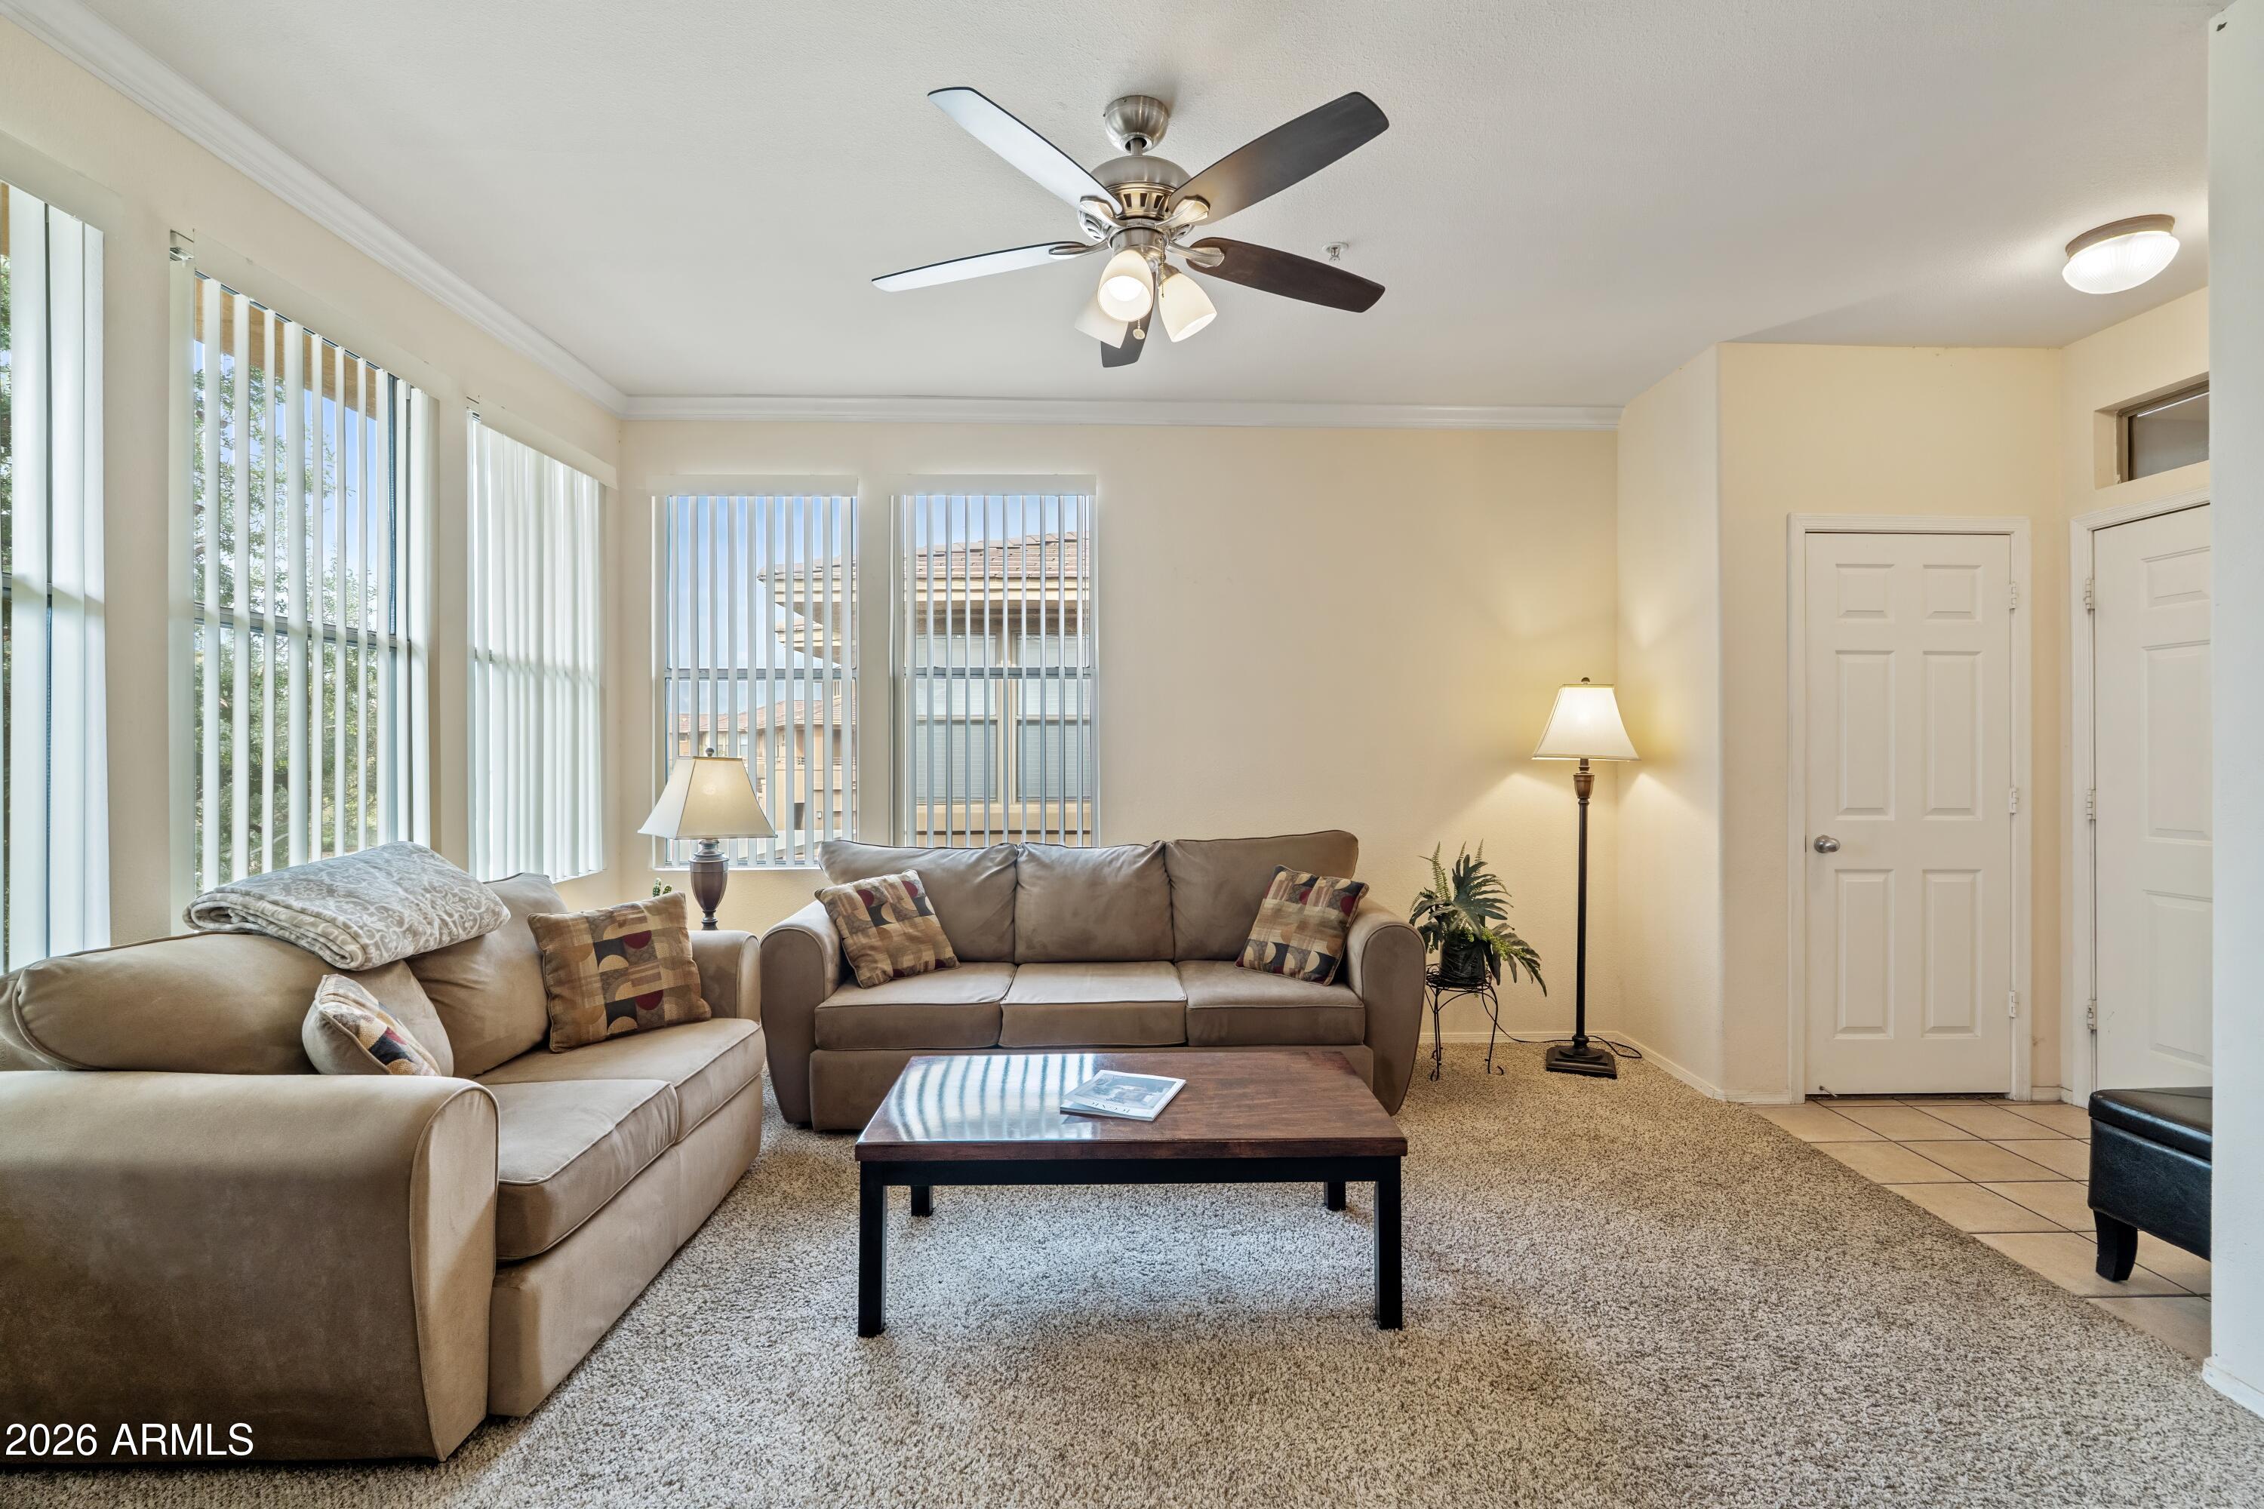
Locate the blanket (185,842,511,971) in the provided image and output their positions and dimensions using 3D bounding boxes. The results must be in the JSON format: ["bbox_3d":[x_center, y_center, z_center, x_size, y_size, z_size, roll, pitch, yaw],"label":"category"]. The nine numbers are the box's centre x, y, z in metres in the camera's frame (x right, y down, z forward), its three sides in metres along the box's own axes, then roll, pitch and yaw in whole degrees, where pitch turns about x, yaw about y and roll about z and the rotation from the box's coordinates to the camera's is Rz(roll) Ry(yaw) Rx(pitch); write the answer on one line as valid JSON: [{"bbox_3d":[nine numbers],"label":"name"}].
[{"bbox_3d":[-1.755,0.349,2.331,0.400,0.145,0.570,19,0,0],"label":"blanket"}]

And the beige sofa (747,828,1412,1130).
[{"bbox_3d":[-0.135,0.790,3.837,2.270,0.935,0.890,0,0,-3],"label":"beige sofa"}]

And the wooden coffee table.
[{"bbox_3d":[-0.006,1.046,2.490,1.205,0.425,0.620,0,0,-1],"label":"wooden coffee table"}]

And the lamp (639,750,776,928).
[{"bbox_3d":[-1.557,0.335,3.701,0.370,0.715,0.370,0,0,-44],"label":"lamp"}]

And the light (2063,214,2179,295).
[{"bbox_3d":[2.820,-1.425,2.869,0.240,0.116,0.240,0,0,-1],"label":"light"}]

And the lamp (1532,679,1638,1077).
[{"bbox_3d":[1.826,0.474,4.061,0.375,1.560,0.375,0,0,27],"label":"lamp"}]

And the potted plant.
[{"bbox_3d":[1.378,0.650,4.032,0.520,0.590,0.460,0,0,0],"label":"potted plant"}]

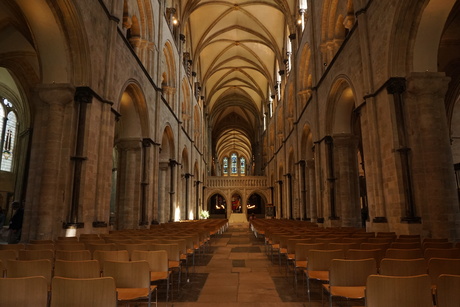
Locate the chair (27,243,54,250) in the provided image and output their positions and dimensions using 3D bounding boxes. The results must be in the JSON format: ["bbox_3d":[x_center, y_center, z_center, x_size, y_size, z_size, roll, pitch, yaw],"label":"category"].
[{"bbox_3d":[-3.249,2.023,5.426,0.500,0.800,0.530,-1,-11,1],"label":"chair"}]

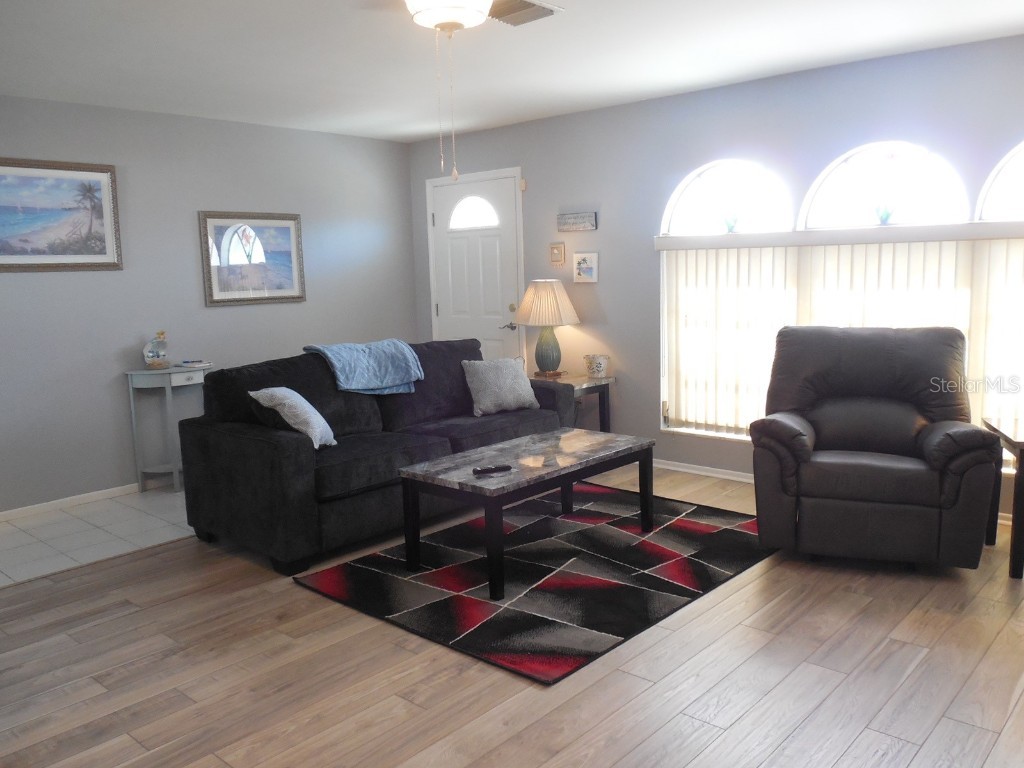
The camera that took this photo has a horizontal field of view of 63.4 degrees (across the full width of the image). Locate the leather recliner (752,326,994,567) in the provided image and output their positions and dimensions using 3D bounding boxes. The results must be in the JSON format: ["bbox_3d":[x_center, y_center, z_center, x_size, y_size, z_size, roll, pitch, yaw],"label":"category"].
[{"bbox_3d":[1.755,0.259,4.119,1.040,1.030,0.920,2,9,21],"label":"leather recliner"}]

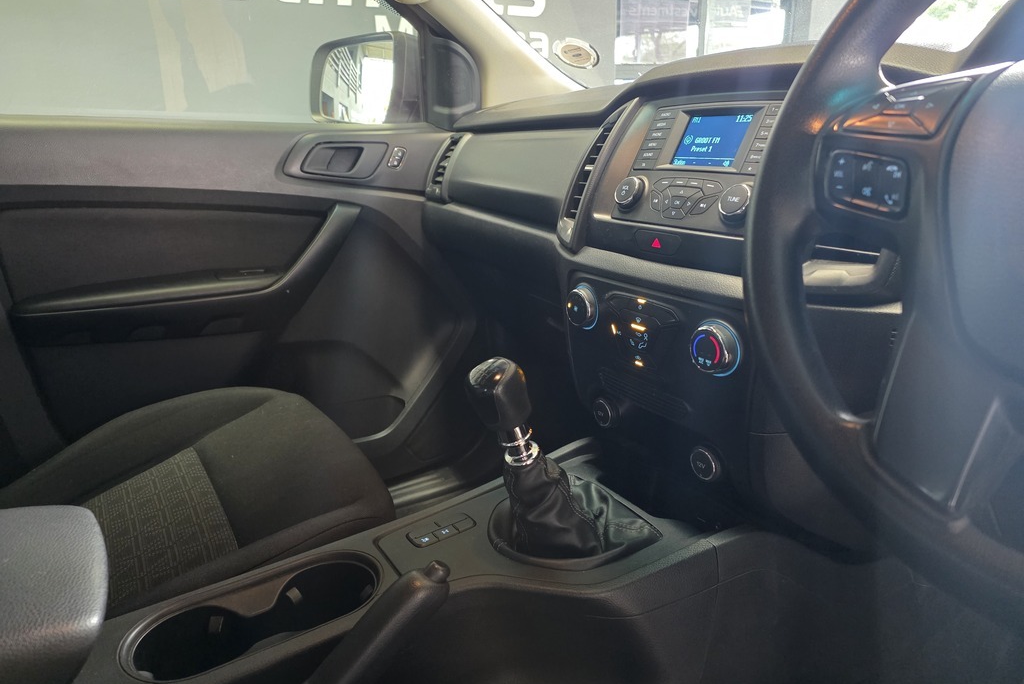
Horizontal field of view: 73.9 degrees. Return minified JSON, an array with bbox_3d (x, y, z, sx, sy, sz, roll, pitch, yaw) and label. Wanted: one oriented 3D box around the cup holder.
[{"bbox_3d":[-0.222,0.273,0.619,0.222,0.075,0.090,-10,20,-35],"label":"cup holder"}]

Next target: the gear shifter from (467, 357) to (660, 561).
[{"bbox_3d":[0.045,0.107,0.710,0.205,0.212,0.150,-12,21,-39],"label":"gear shifter"}]

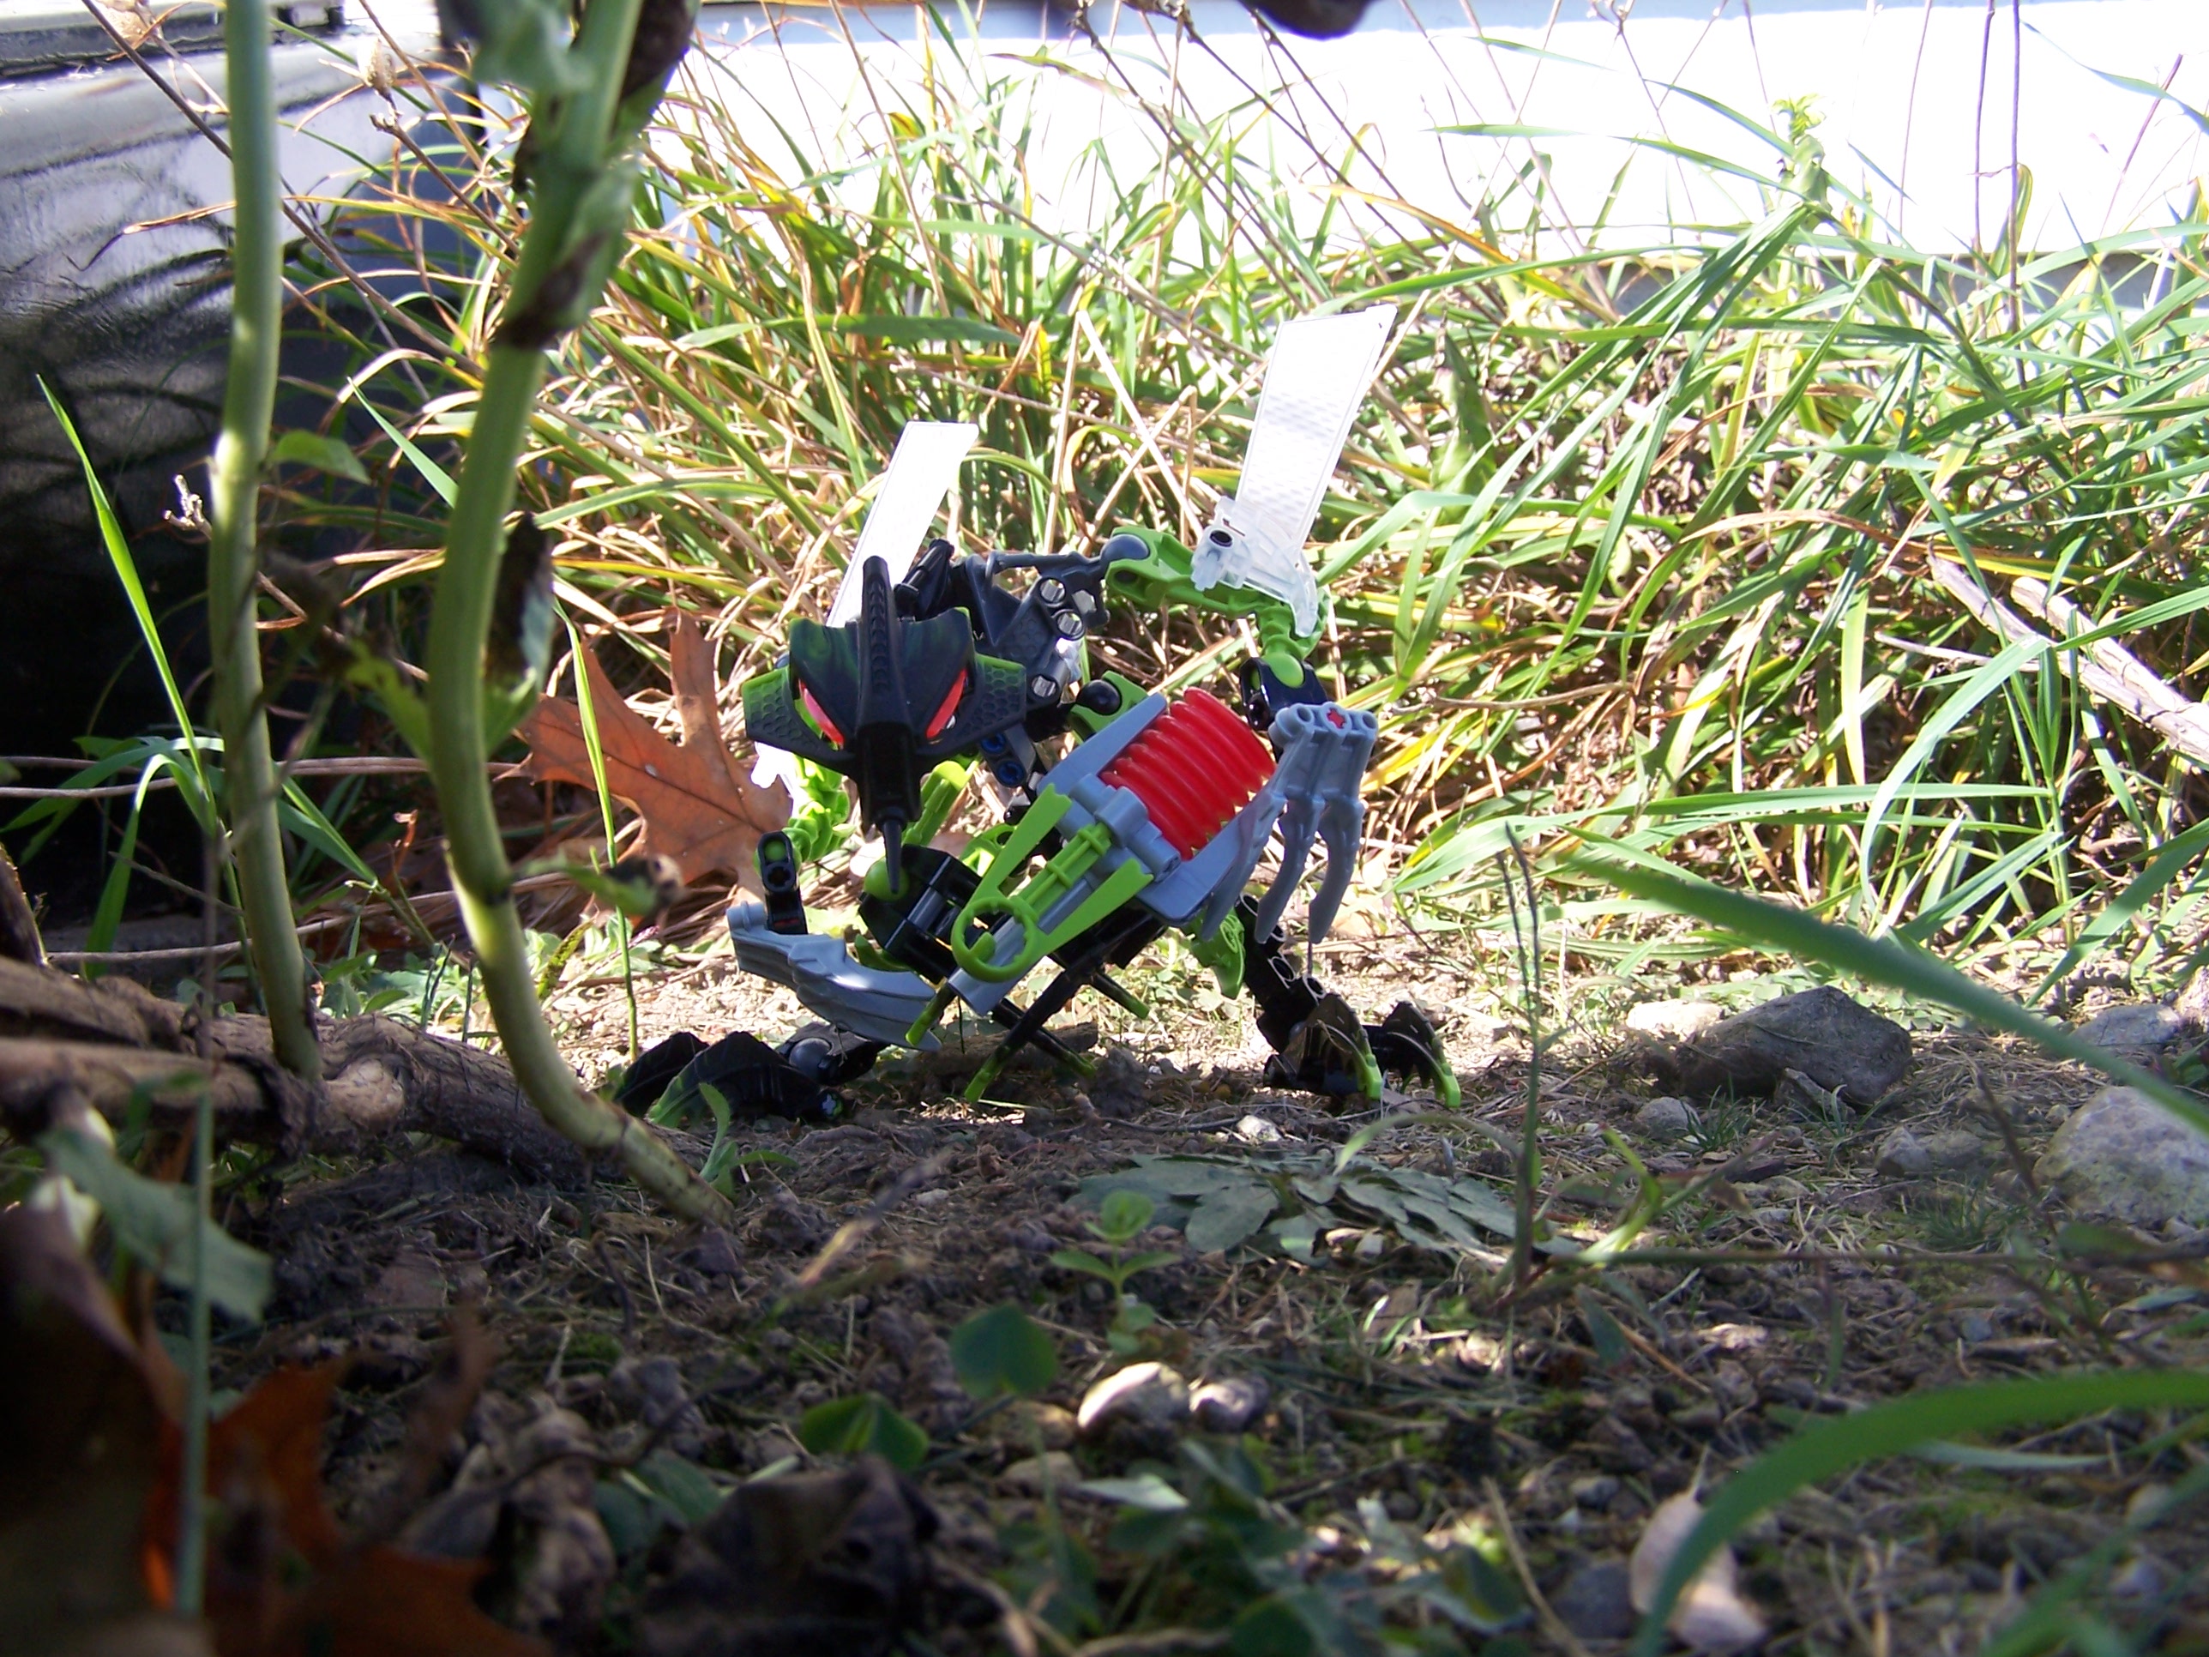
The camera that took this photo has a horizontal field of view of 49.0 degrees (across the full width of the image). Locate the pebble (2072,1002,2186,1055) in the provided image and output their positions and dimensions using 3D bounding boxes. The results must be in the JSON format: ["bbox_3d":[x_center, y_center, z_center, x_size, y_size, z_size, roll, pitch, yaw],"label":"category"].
[{"bbox_3d":[0.265,0.052,0.627,0.029,0.013,0.023,0,2,23],"label":"pebble"}]

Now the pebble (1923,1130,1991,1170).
[{"bbox_3d":[0.163,0.062,0.464,0.013,0.008,0.010,0,2,19],"label":"pebble"}]

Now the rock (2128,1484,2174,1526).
[{"bbox_3d":[0.105,0.068,0.244,0.005,0.004,0.004,-1,2,0],"label":"rock"}]

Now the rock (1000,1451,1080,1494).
[{"bbox_3d":[-0.007,0.069,0.262,0.009,0.004,0.007,-1,2,0],"label":"rock"}]

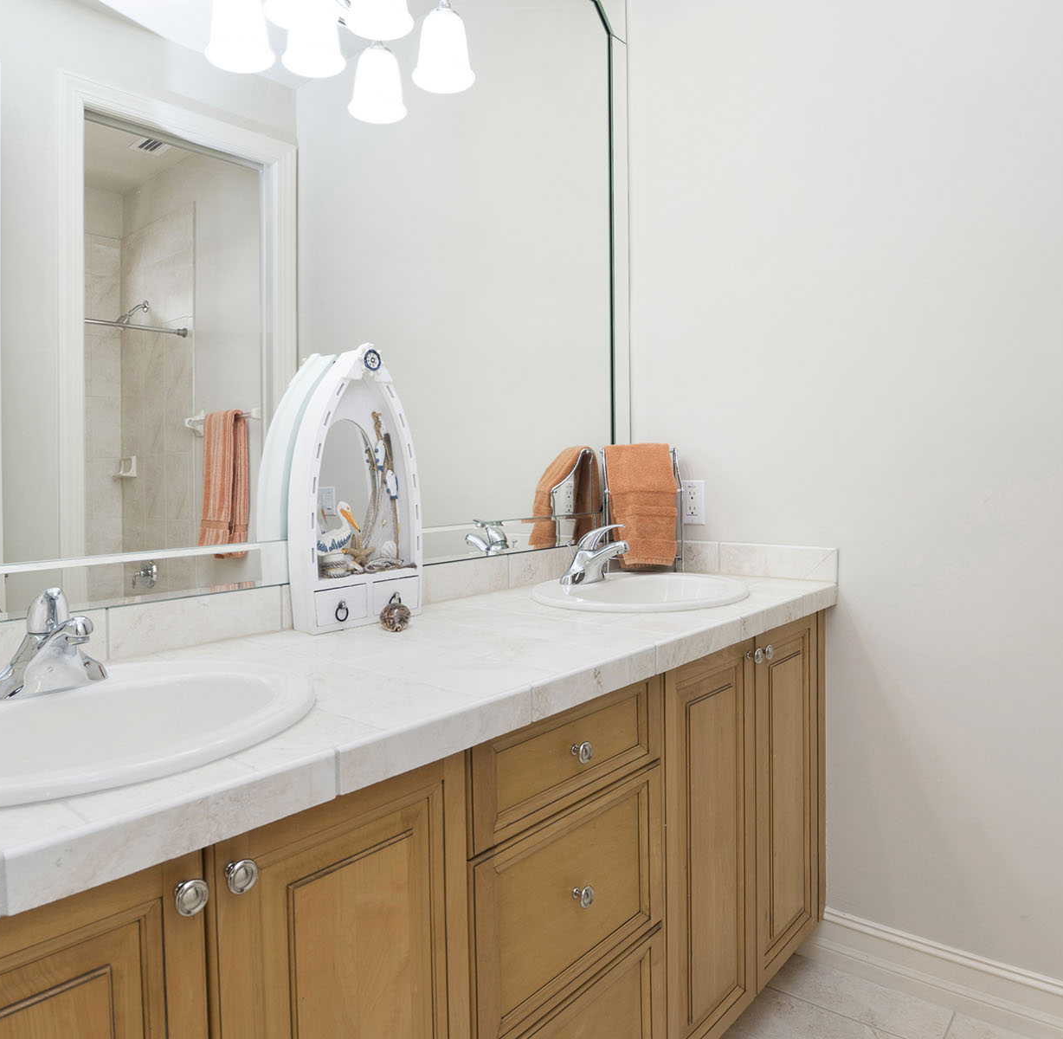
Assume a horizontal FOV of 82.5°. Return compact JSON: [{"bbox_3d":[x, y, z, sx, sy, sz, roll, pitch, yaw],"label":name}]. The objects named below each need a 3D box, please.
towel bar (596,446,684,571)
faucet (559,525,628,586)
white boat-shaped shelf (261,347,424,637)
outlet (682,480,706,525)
[{"bbox_3d":[0.284,-0.026,1.560,0.200,0.325,0.120,-1,2,0],"label":"towel bar"},{"bbox_3d":[0.148,0.076,1.325,0.152,0.130,0.152,1,3,45],"label":"faucet"},{"bbox_3d":[-0.303,-0.062,1.053,0.086,0.478,0.207,1,3,45],"label":"white boat-shaped shelf"},{"bbox_3d":[0.422,-0.043,1.586,0.071,0.115,0.010,1,3,45],"label":"outlet"}]

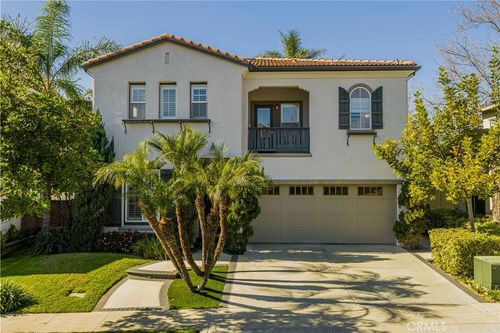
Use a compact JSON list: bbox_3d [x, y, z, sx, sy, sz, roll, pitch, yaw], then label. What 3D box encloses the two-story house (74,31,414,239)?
[{"bbox_3d":[0.160,-0.950,18.200,11.400,7.300,10.000,0,0,2],"label":"two-story house"}]

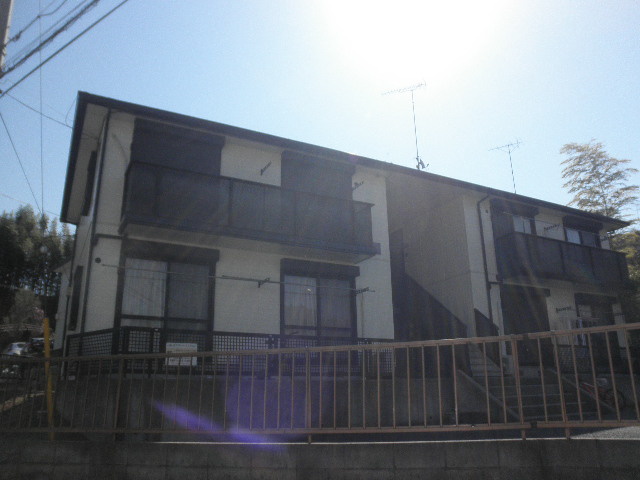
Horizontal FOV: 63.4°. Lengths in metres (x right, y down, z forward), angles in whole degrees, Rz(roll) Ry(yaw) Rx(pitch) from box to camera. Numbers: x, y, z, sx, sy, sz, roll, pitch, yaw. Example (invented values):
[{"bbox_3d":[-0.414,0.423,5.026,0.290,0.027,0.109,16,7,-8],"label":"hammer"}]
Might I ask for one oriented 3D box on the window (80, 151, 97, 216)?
[{"bbox_3d":[-5.633,-1.315,12.630,0.113,1.257,1.545,8,-17,-27],"label":"window"}]

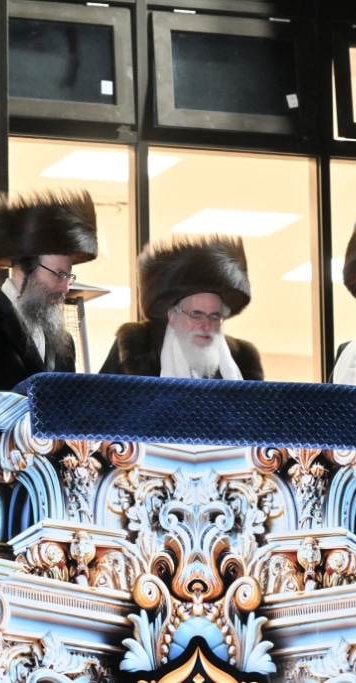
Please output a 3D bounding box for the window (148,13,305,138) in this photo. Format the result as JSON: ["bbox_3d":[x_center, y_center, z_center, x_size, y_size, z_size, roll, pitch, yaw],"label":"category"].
[{"bbox_3d":[0.226,-1.073,13.751,0.672,0.468,0.060,3,-18,-21],"label":"window"}]

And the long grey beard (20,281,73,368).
[{"bbox_3d":[-0.429,-0.061,11.050,0.130,0.250,0.160,5,-6,31],"label":"long grey beard"}]

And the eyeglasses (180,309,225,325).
[{"bbox_3d":[0.071,-0.086,11.350,0.142,0.050,0.135,10,-1,-22],"label":"eyeglasses"}]

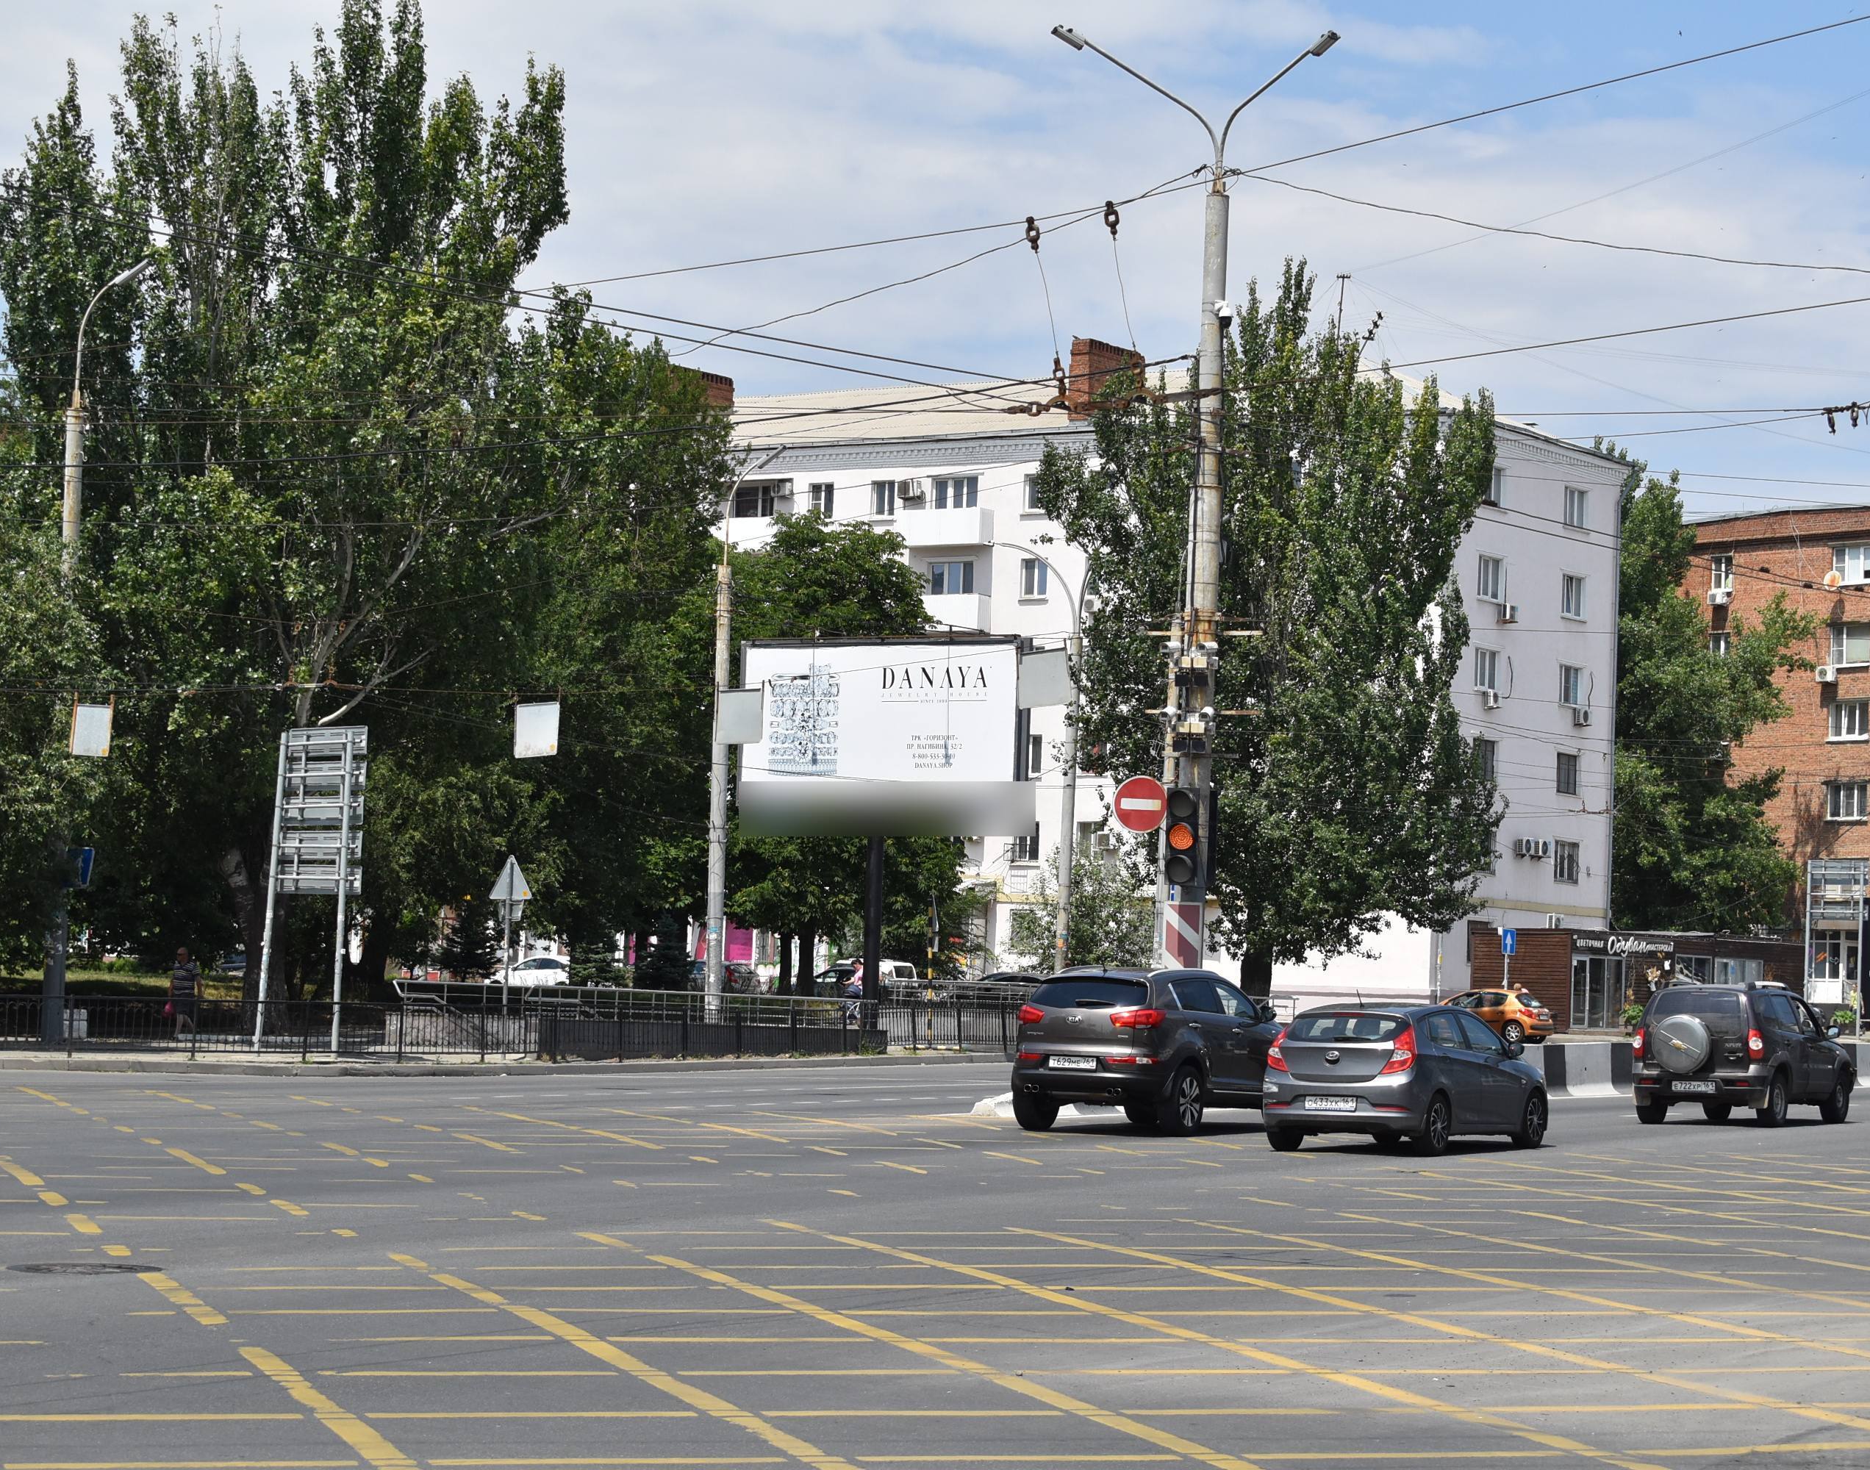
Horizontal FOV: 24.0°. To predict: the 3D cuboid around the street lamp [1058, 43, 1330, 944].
[{"bbox_3d":[2.981,-2.059,52.500,3.400,12.700,0.600,1,-3,8],"label":"street lamp"}]

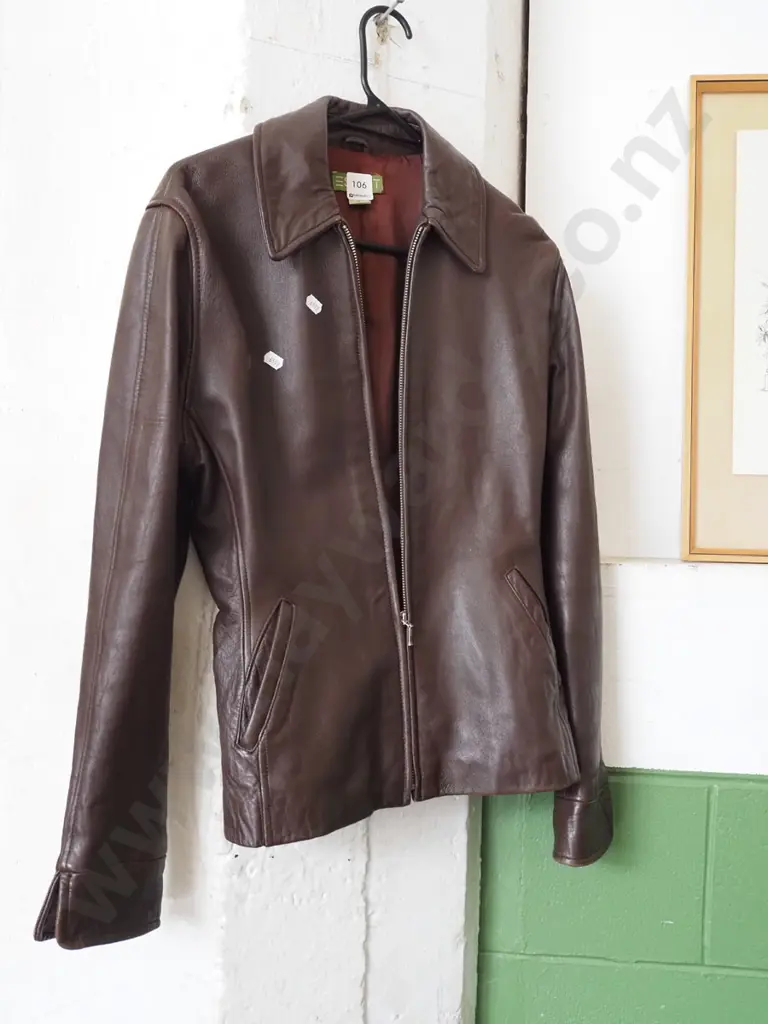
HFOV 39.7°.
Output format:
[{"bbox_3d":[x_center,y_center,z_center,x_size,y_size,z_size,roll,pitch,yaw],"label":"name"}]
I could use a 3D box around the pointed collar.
[{"bbox_3d":[-0.015,-0.302,0.970,0.210,0.168,0.120,1,1,-22],"label":"pointed collar"}]

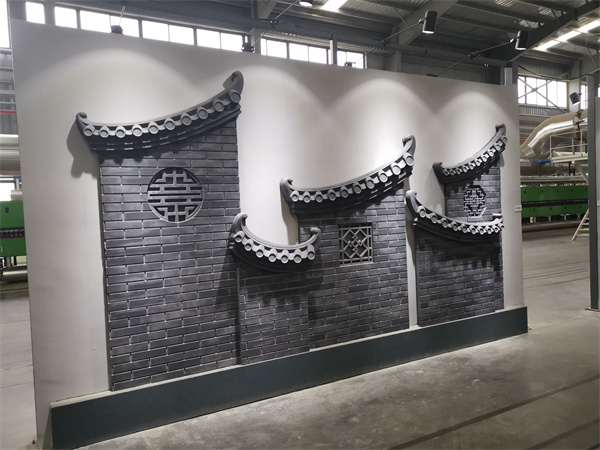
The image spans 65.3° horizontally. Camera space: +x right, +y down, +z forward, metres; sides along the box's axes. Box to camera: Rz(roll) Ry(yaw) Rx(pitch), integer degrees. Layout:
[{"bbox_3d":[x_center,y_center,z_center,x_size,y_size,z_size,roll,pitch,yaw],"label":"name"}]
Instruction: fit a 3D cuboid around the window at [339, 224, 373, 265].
[{"bbox_3d":[0.527,0.176,4.365,0.370,0.370,0.040,-3,2,-28],"label":"window"}]

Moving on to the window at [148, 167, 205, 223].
[{"bbox_3d":[-0.924,-0.221,3.502,0.400,0.400,0.040,-3,2,-28],"label":"window"}]

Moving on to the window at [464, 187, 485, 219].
[{"bbox_3d":[1.909,-0.255,5.093,0.335,0.345,0.040,-3,2,-28],"label":"window"}]

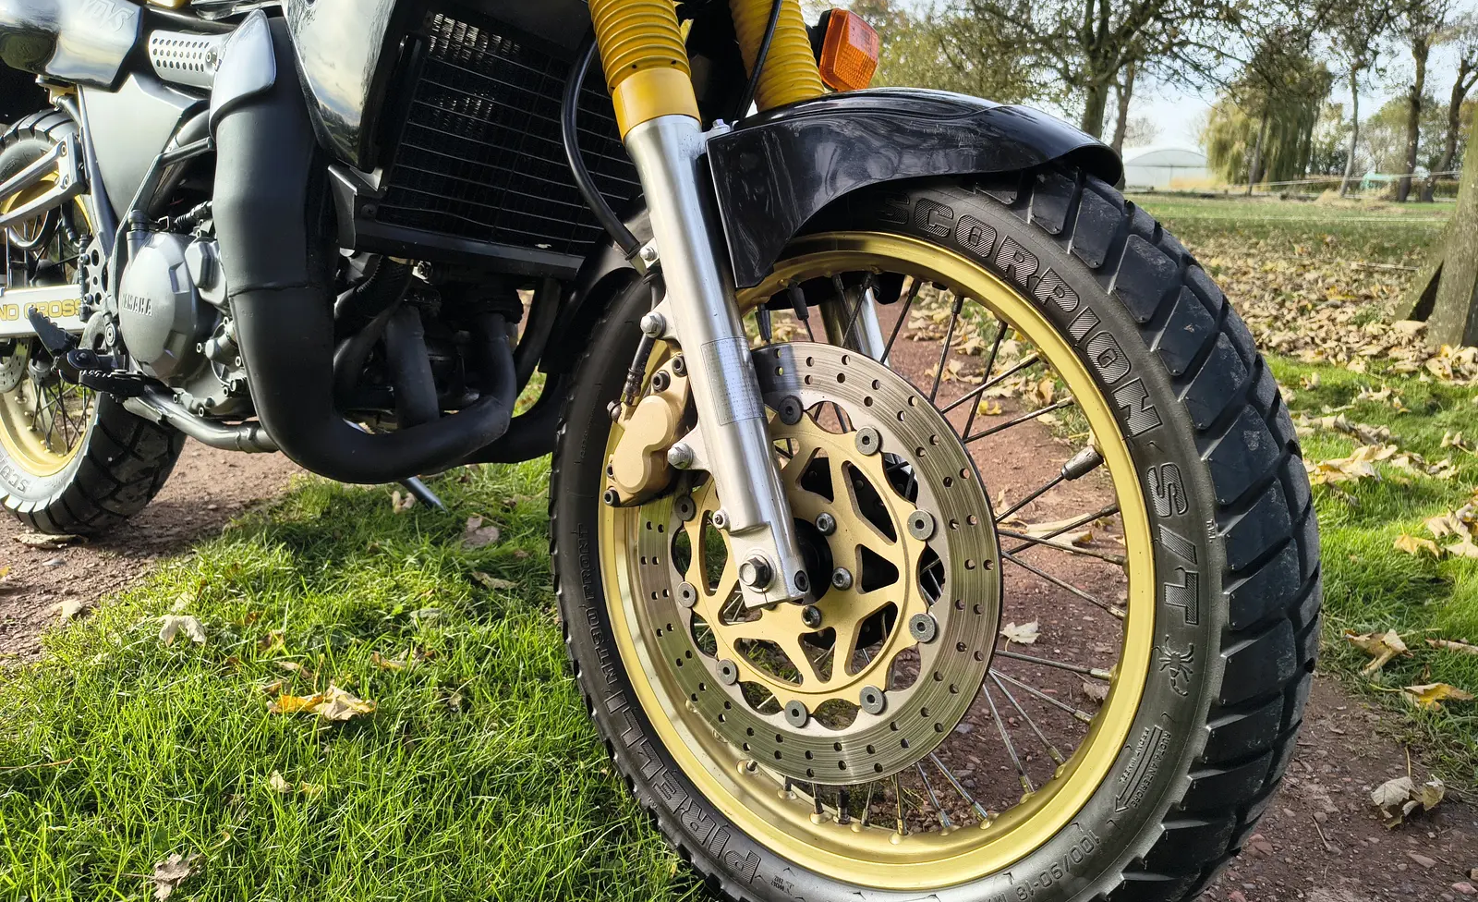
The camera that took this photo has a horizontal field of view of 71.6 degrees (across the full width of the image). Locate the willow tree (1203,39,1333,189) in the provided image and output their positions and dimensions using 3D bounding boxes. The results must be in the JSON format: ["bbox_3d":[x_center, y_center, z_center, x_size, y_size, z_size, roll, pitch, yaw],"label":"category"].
[{"bbox_3d":[32.592,-20.737,63.227,7.233,8.579,7.233,10,18,24],"label":"willow tree"}]

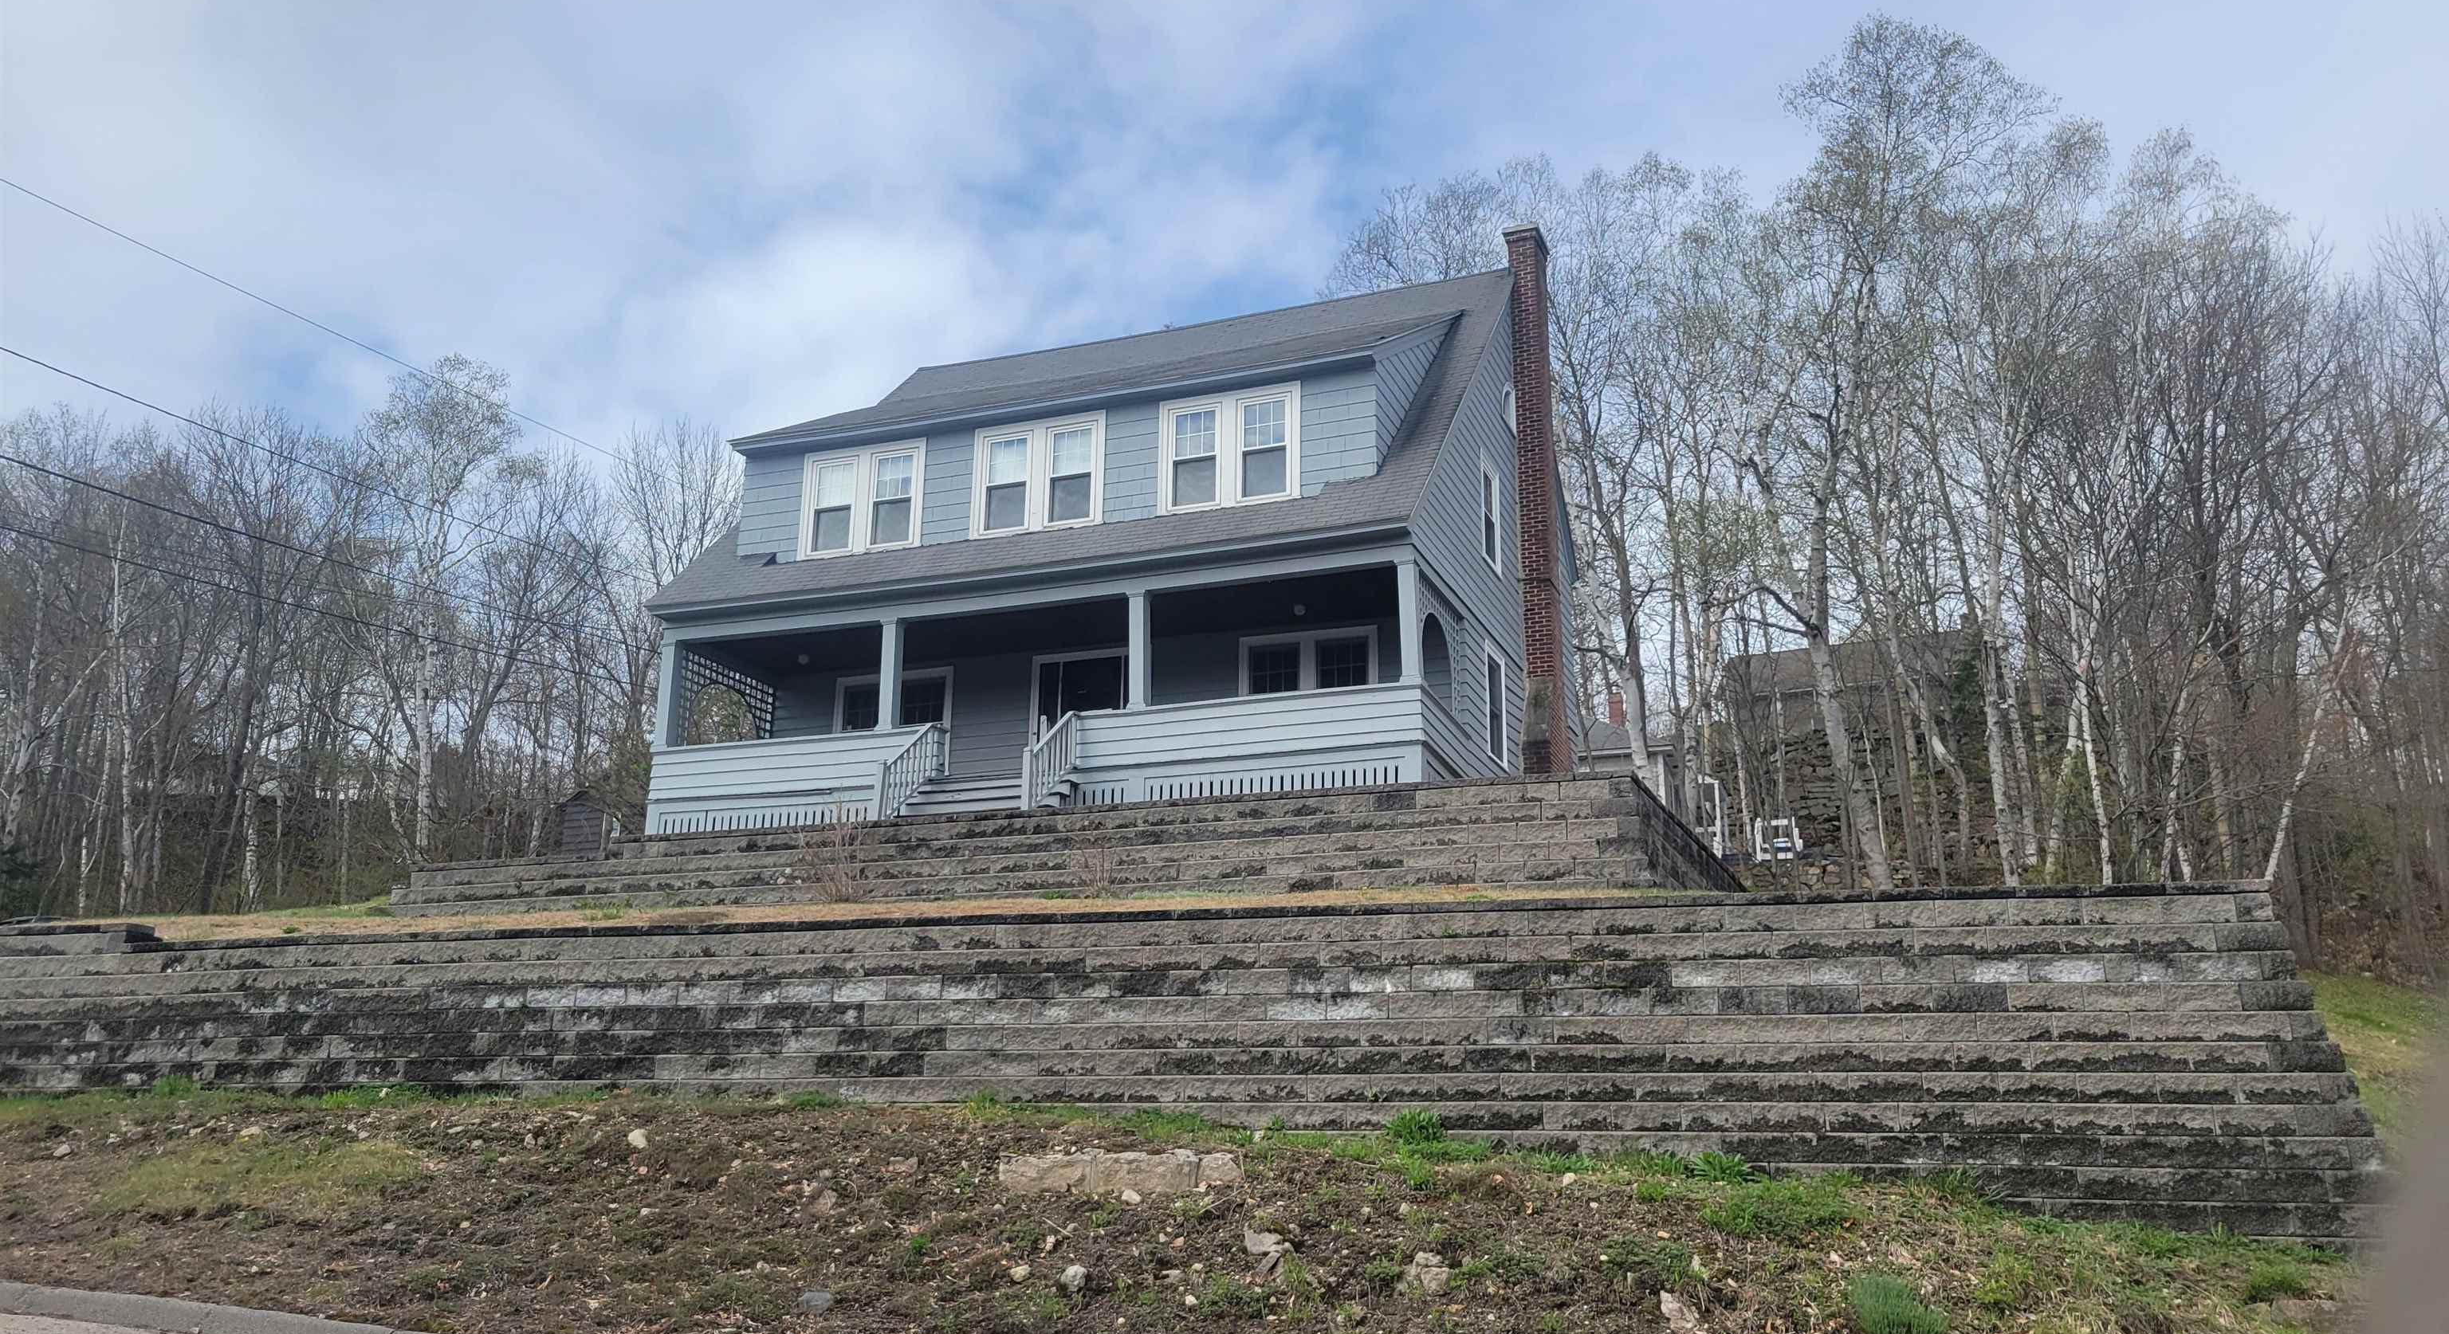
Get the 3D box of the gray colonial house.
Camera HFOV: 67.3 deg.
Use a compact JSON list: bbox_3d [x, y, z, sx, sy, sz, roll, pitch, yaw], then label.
[{"bbox_3d":[-0.743,-1.635,28.022,11.120,10.110,11.130,-5,-16,20],"label":"gray colonial house"}]

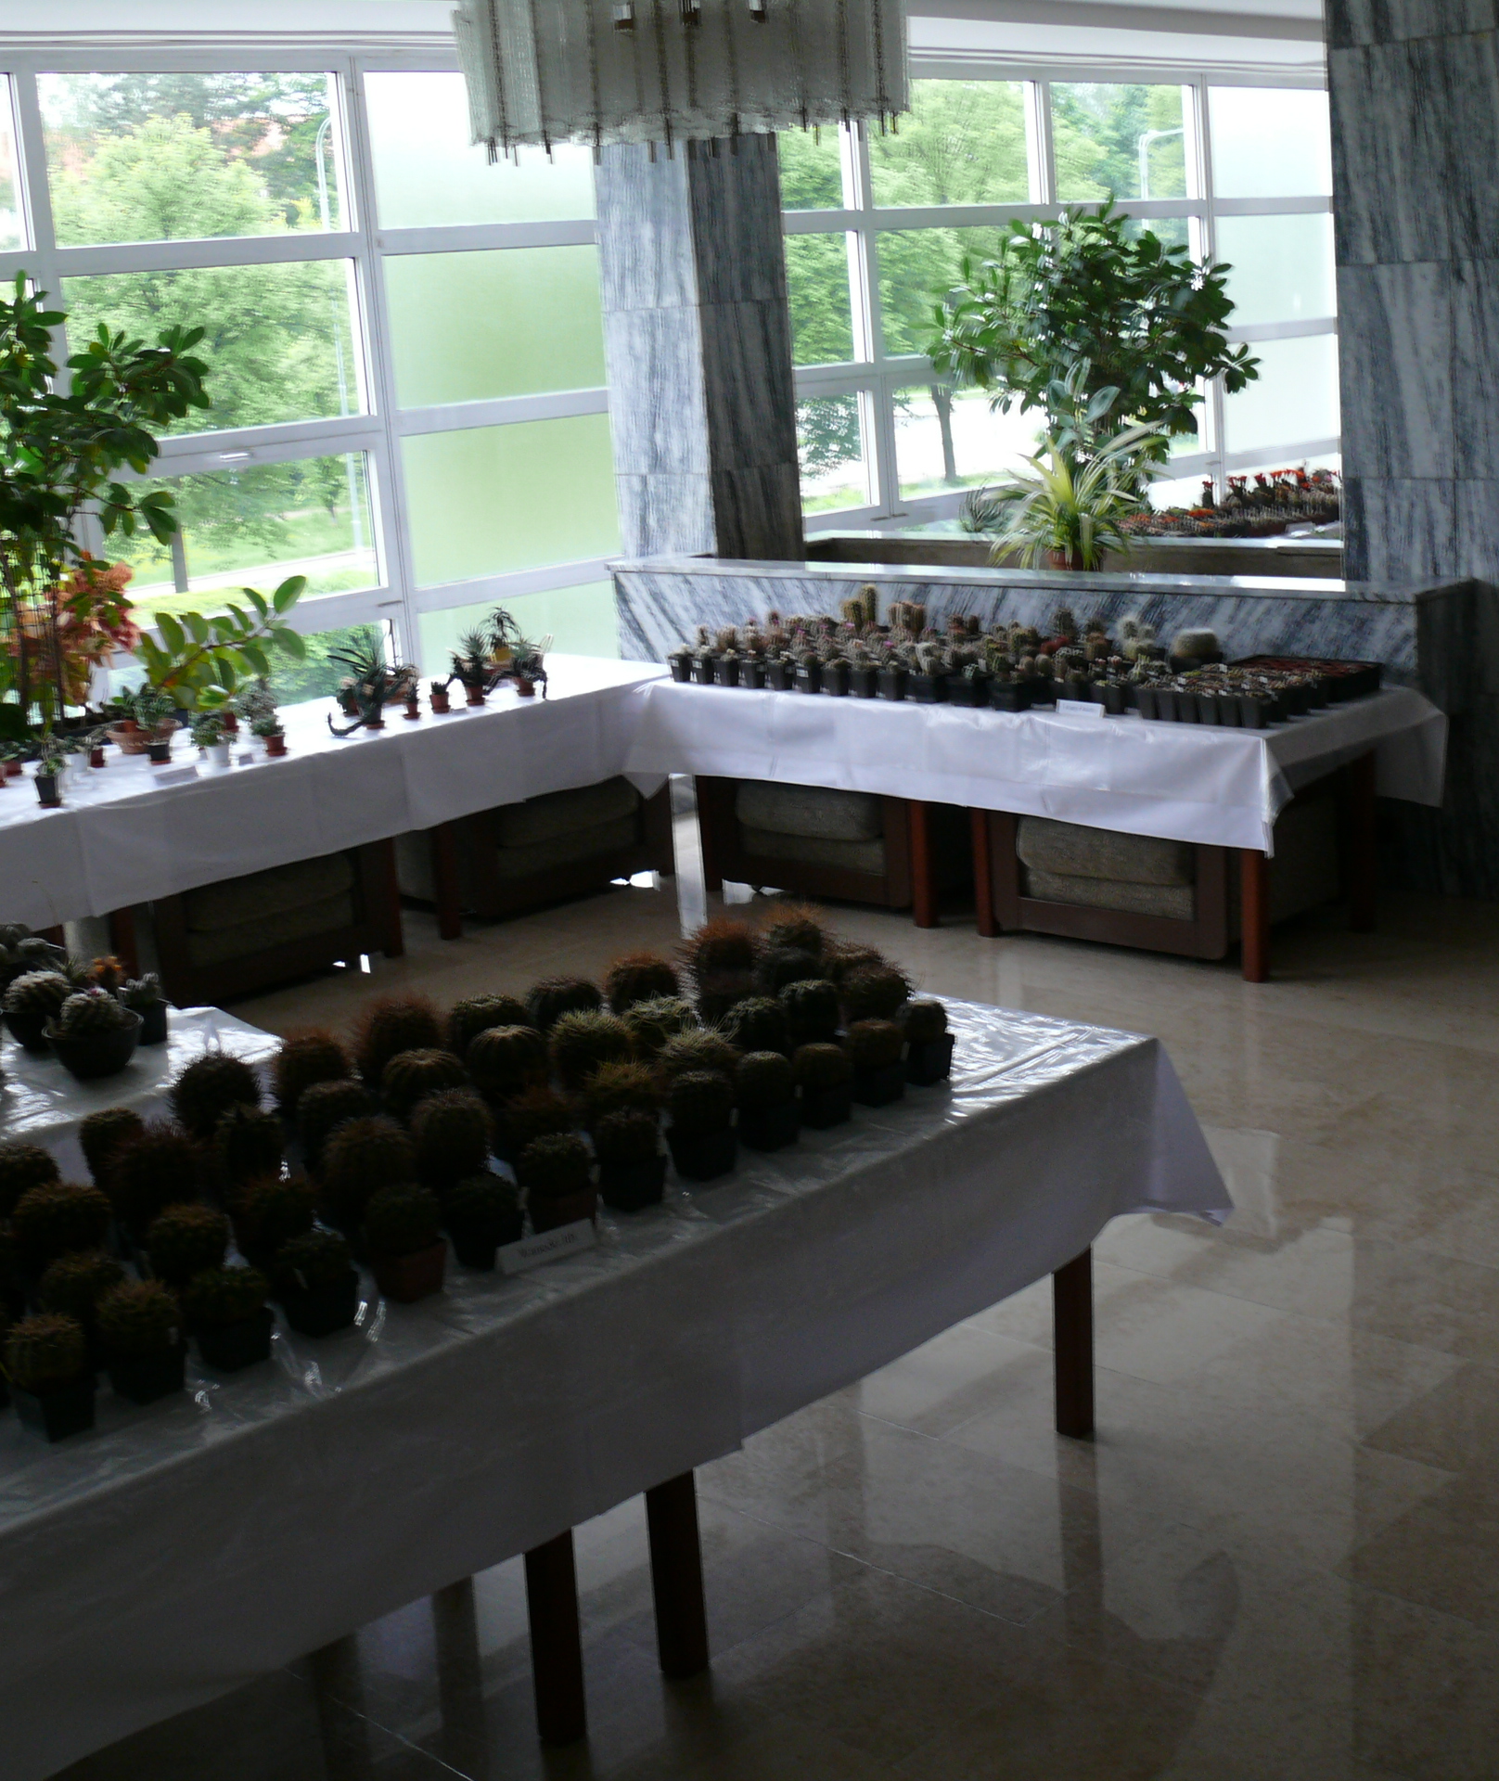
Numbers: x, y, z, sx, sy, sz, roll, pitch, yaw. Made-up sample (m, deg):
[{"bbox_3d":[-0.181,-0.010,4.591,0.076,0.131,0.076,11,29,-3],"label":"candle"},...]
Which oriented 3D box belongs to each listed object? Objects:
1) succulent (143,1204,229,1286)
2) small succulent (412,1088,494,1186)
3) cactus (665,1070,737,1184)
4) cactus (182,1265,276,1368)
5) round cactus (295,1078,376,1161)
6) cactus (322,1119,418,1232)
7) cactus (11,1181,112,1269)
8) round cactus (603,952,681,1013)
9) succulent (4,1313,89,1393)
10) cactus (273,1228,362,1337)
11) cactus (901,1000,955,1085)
[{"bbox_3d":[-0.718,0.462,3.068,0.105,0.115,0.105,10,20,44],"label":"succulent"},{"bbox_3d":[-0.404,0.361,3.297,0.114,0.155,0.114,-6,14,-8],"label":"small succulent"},{"bbox_3d":[-0.071,0.339,3.511,0.092,0.148,0.092,-4,13,1],"label":"cactus"},{"bbox_3d":[-0.632,0.509,2.904,0.106,0.110,0.106,-4,14,1],"label":"cactus"},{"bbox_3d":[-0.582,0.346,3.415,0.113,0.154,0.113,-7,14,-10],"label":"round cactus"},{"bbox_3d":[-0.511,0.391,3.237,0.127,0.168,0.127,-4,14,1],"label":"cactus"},{"bbox_3d":[-0.909,0.445,3.175,0.131,0.115,0.131,10,19,44],"label":"cactus"},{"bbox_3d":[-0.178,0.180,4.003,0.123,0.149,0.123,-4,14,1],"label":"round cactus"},{"bbox_3d":[-0.826,0.544,2.824,0.099,0.092,0.099,10,19,44],"label":"succulent"},{"bbox_3d":[-0.540,0.481,2.981,0.102,0.116,0.102,10,20,44],"label":"cactus"},{"bbox_3d":[0.276,0.235,3.769,0.071,0.129,0.071,-17,19,-41],"label":"cactus"}]

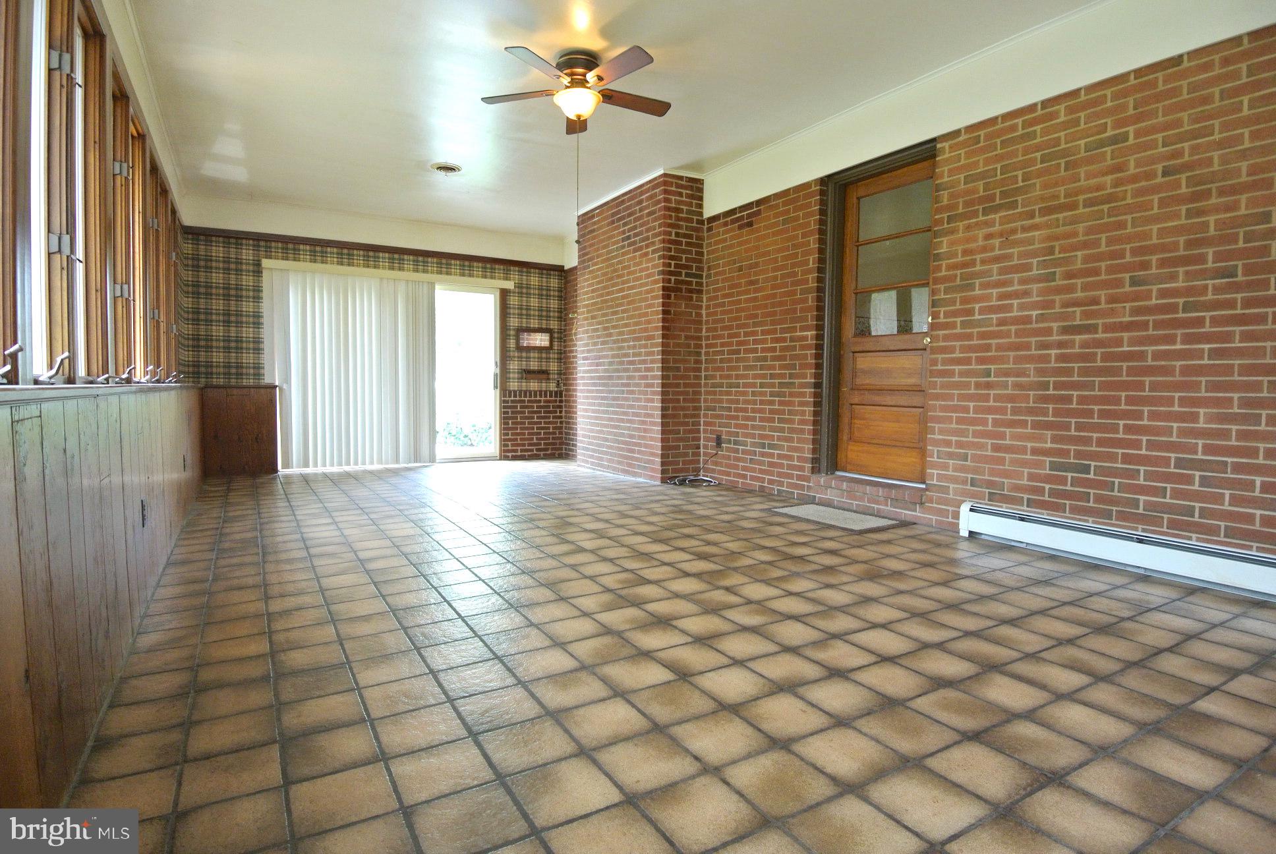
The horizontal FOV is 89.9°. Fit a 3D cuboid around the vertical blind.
[{"bbox_3d":[-2.967,-0.583,6.720,1.640,2.020,0.100,-1,4,-32],"label":"vertical blind"}]

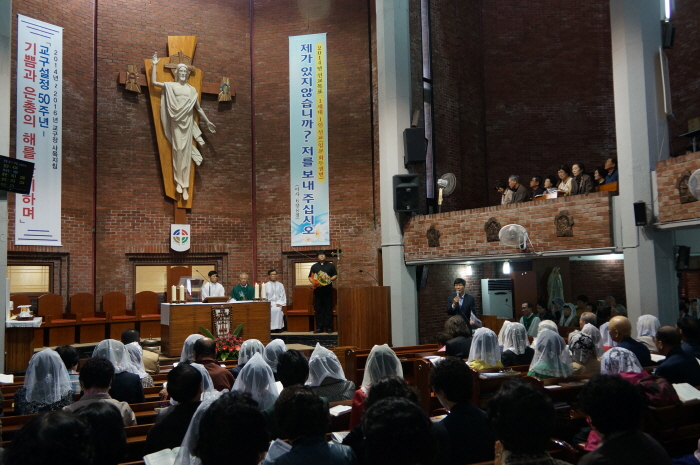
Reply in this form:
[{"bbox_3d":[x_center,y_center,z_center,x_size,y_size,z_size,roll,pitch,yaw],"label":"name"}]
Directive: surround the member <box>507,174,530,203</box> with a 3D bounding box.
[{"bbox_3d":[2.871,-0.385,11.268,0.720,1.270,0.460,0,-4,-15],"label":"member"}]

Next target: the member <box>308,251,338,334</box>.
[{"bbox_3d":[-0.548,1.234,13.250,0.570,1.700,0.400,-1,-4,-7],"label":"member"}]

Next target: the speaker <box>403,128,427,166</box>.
[{"bbox_3d":[1.272,-1.668,12.500,0.400,0.640,0.360,0,-2,-14],"label":"speaker"}]

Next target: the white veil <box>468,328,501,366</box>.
[{"bbox_3d":[1.270,1.081,6.050,0.270,0.350,0.260,0,-5,-20],"label":"white veil"}]

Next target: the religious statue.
[{"bbox_3d":[-3.697,-2.342,14.229,1.428,3.335,0.650,0,-4,-21],"label":"religious statue"}]

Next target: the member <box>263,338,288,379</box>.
[{"bbox_3d":[-0.665,1.536,5.497,0.460,1.250,0.700,1,-5,-26],"label":"member"}]

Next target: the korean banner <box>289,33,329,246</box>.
[{"bbox_3d":[-0.960,-2.165,15.000,0.930,5.000,0.030,-2,-4,12],"label":"korean banner"}]

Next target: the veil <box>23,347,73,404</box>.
[{"bbox_3d":[-2.188,1.045,4.650,0.330,0.390,0.290,1,-5,-26],"label":"veil"}]

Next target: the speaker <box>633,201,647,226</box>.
[{"bbox_3d":[3.880,-0.255,8.590,0.160,0.320,0.170,-4,5,33],"label":"speaker"}]

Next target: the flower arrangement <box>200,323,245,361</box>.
[{"bbox_3d":[-2.237,1.915,11.242,0.760,0.633,0.520,1,-5,-26],"label":"flower arrangement"}]

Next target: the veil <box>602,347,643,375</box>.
[{"bbox_3d":[1.808,0.892,4.267,0.270,0.250,0.270,1,-5,-34],"label":"veil"}]

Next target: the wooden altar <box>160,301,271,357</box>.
[{"bbox_3d":[-2.586,1.832,12.402,1.896,0.940,0.850,1,-5,-26],"label":"wooden altar"}]

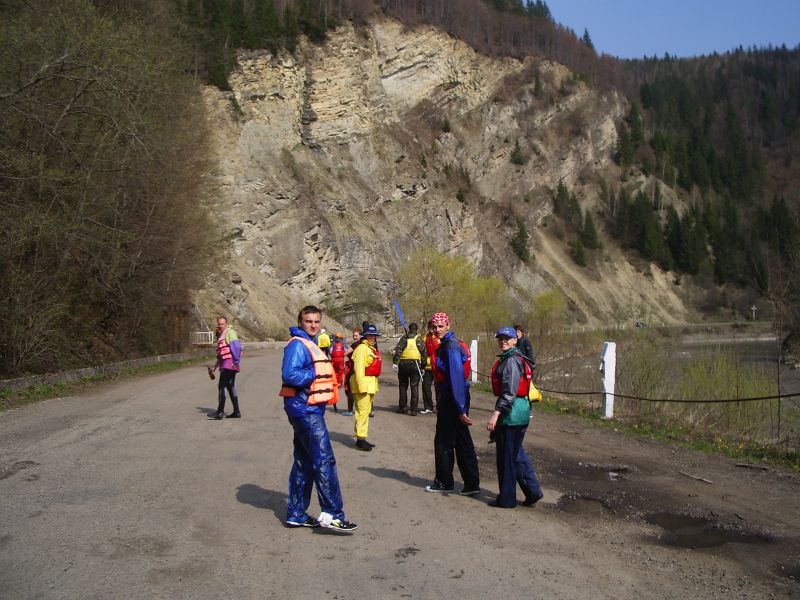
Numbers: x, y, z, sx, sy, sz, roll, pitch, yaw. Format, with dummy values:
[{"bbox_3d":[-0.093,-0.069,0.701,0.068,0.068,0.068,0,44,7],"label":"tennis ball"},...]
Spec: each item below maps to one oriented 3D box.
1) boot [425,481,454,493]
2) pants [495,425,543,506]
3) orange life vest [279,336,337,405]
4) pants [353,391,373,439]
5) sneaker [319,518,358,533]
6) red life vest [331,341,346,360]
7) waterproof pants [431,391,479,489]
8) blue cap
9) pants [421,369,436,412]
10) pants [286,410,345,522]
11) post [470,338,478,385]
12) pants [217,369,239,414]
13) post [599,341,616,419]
[{"bbox_3d":[0.389,1.851,8.020,0.295,0.110,0.105,0,-2,10],"label":"boot"},{"bbox_3d":[1.082,1.509,7.420,0.440,0.830,0.370,-1,-2,13],"label":"pants"},{"bbox_3d":[-0.752,0.575,6.600,0.310,0.560,0.420,-1,-2,38],"label":"orange life vest"},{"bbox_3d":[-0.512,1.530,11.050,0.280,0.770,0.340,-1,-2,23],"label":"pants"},{"bbox_3d":[-0.469,1.744,6.270,0.295,0.115,0.108,9,0,16],"label":"sneaker"},{"bbox_3d":[-1.707,1.411,22.600,0.390,0.480,0.280,0,-2,3],"label":"red life vest"},{"bbox_3d":[0.556,1.392,8.100,0.450,1.020,0.380,0,-2,-12],"label":"waterproof pants"},{"bbox_3d":[0.952,0.299,7.330,0.175,0.125,0.250,-2,1,34],"label":"blue cap"},{"bbox_3d":[0.545,1.672,15.200,0.340,0.870,0.350,0,-2,-16],"label":"pants"},{"bbox_3d":[-0.674,1.310,6.450,0.440,0.920,0.360,-1,-3,29],"label":"pants"},{"bbox_3d":[2.192,1.802,23.700,0.200,1.250,0.200,0,-2,-8],"label":"post"},{"bbox_3d":[-3.007,1.578,14.100,0.380,0.830,0.360,1,-2,-23],"label":"pants"},{"bbox_3d":[3.588,1.383,13.900,0.220,1.290,0.200,0,-2,-8],"label":"post"}]

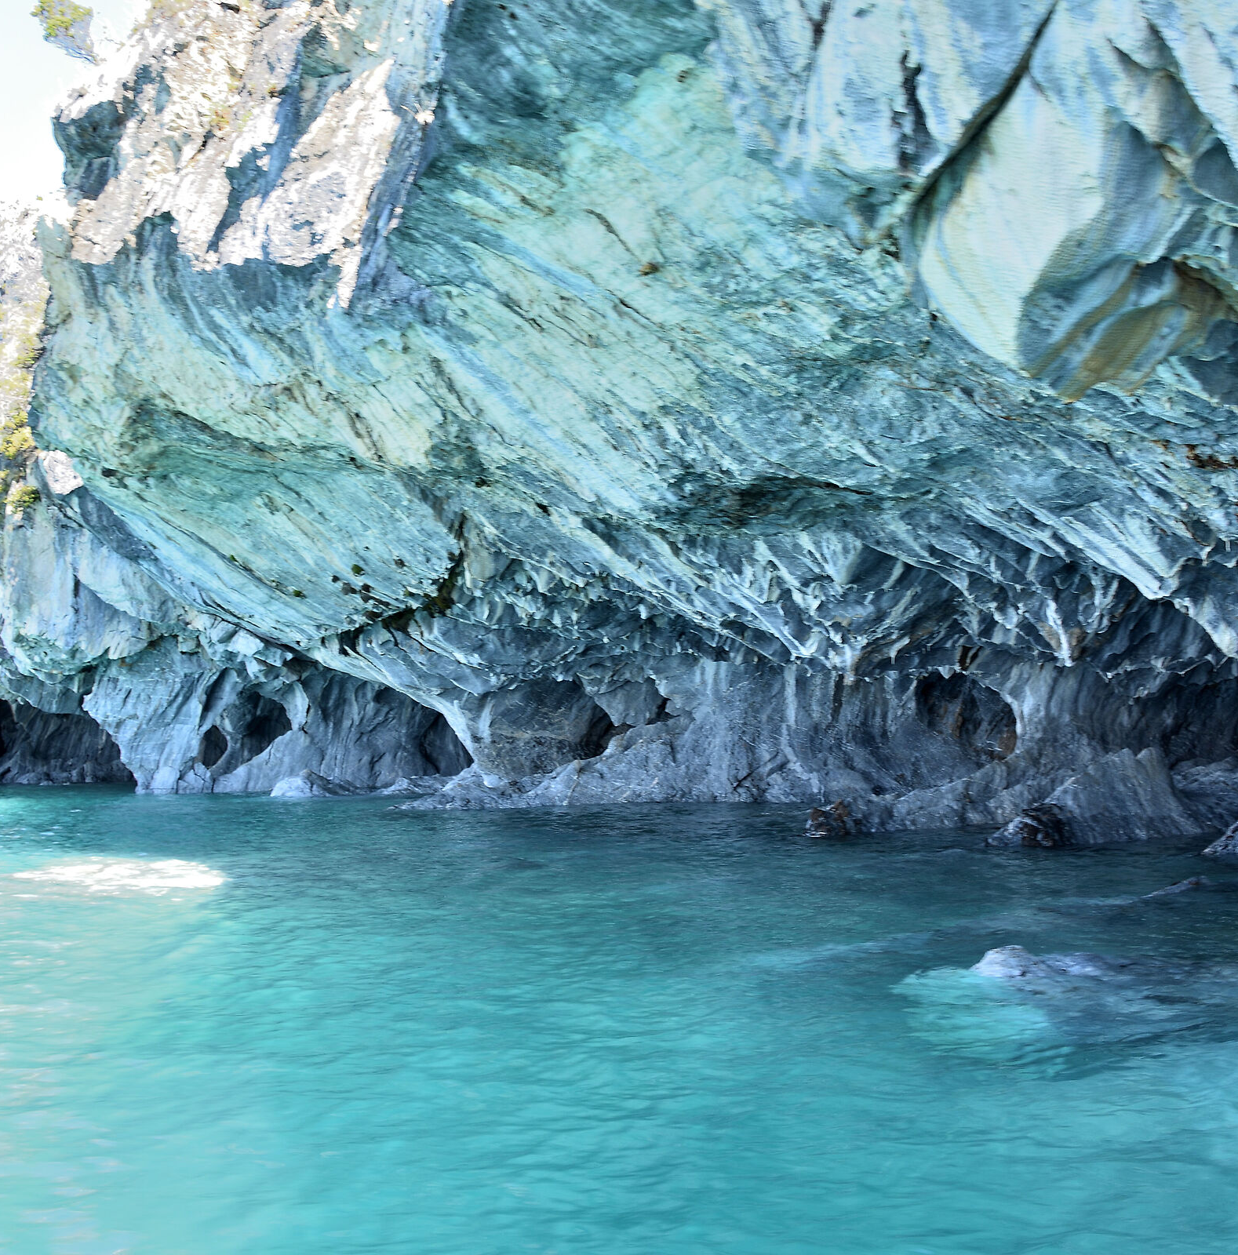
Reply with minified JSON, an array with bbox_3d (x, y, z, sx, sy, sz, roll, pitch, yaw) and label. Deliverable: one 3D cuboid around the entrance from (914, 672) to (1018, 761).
[{"bbox_3d":[4.971,1.274,20.220,1.450,1.270,1.100,-1,-3,17],"label":"entrance"}]

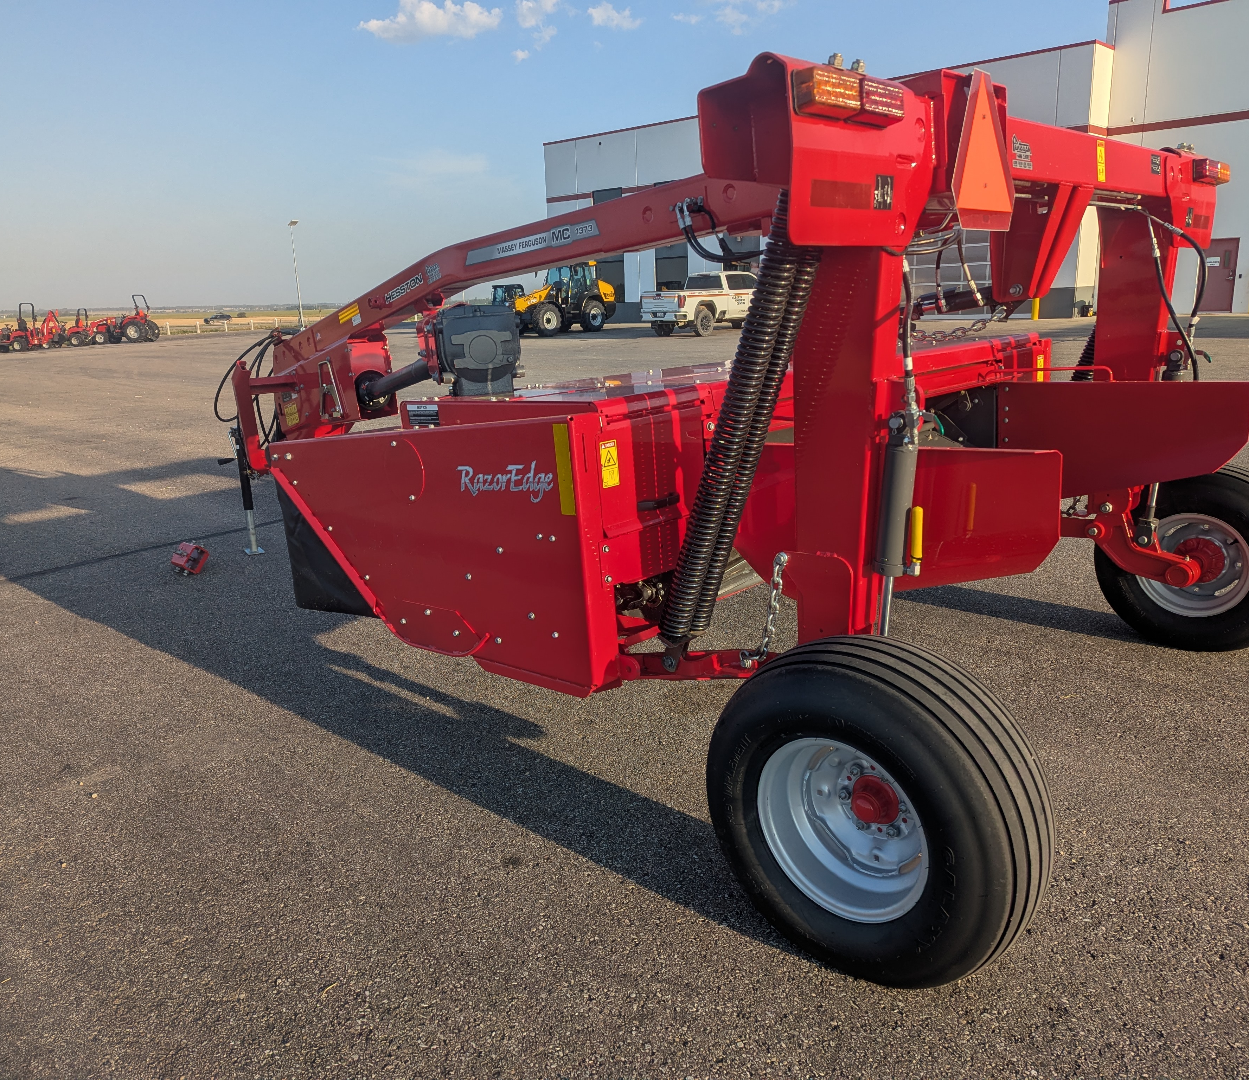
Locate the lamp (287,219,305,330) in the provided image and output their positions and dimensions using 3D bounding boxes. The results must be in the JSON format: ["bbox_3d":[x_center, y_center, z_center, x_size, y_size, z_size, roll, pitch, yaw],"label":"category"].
[{"bbox_3d":[-21.253,-17.275,65.172,0.600,6.940,0.600,-9,15,-26],"label":"lamp"}]

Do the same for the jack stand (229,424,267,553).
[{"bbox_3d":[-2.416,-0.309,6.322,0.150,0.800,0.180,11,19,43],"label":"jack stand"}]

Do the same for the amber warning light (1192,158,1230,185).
[{"bbox_3d":[2.222,-1.391,3.766,0.053,0.082,0.320,11,19,43],"label":"amber warning light"}]

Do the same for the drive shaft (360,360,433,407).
[{"bbox_3d":[-1.231,-0.882,5.481,0.130,0.130,0.740,-16,4,-44],"label":"drive shaft"}]

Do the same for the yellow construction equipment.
[{"bbox_3d":[-2.796,-9.117,37.656,4.800,2.620,1.900,-13,18,-39],"label":"yellow construction equipment"}]

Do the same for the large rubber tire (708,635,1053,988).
[{"bbox_3d":[0.554,0.602,2.246,0.787,0.787,0.335,11,19,43],"label":"large rubber tire"}]

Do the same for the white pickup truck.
[{"bbox_3d":[3.418,-8.444,35.731,2.080,2.050,6.250,11,19,42],"label":"white pickup truck"}]

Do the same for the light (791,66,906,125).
[{"bbox_3d":[0.447,-0.867,1.955,0.053,0.082,0.325,11,19,43],"label":"light"}]

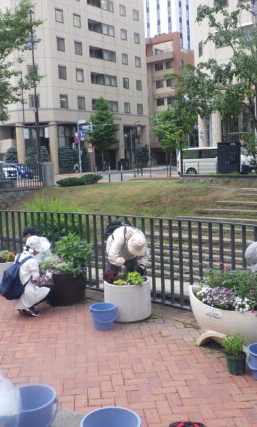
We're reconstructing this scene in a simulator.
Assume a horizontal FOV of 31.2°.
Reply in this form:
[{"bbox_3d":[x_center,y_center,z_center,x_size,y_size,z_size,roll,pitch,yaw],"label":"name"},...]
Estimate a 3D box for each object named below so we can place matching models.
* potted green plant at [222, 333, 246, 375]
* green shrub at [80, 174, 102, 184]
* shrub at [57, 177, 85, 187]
[{"bbox_3d":[0.911,1.180,3.863,0.210,0.350,0.210,-3,6,0],"label":"potted green plant"},{"bbox_3d":[-2.079,-1.909,26.000,1.200,0.500,1.050,-3,6,0],"label":"green shrub"},{"bbox_3d":[-3.213,-1.745,25.500,1.500,0.500,1.150,-3,6,0],"label":"shrub"}]

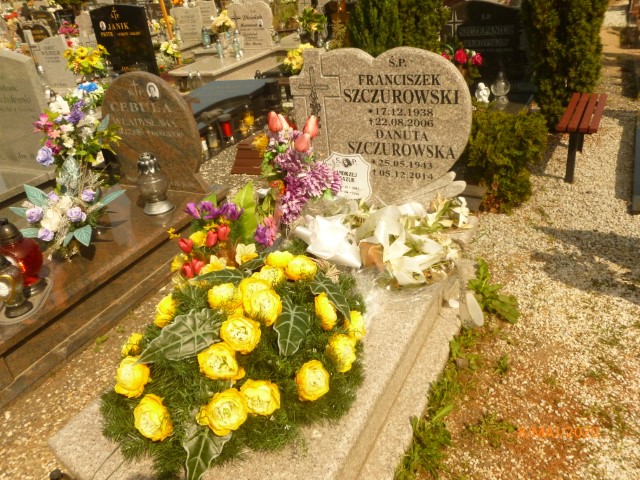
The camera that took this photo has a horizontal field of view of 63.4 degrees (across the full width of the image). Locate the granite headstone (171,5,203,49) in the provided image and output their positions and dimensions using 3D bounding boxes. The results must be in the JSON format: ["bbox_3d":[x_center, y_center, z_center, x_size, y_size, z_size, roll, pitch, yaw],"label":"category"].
[{"bbox_3d":[-2.064,-3.270,8.004,0.540,0.610,0.100,8,33,28],"label":"granite headstone"}]

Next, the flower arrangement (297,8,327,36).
[{"bbox_3d":[-0.113,-2.925,6.900,0.380,0.340,0.360,9,33,28],"label":"flower arrangement"}]

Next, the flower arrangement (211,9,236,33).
[{"bbox_3d":[-1.363,-3.105,7.390,0.330,0.310,0.330,8,33,28],"label":"flower arrangement"}]

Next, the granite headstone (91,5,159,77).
[{"bbox_3d":[-2.188,-2.210,5.793,0.770,0.780,0.090,8,33,28],"label":"granite headstone"}]

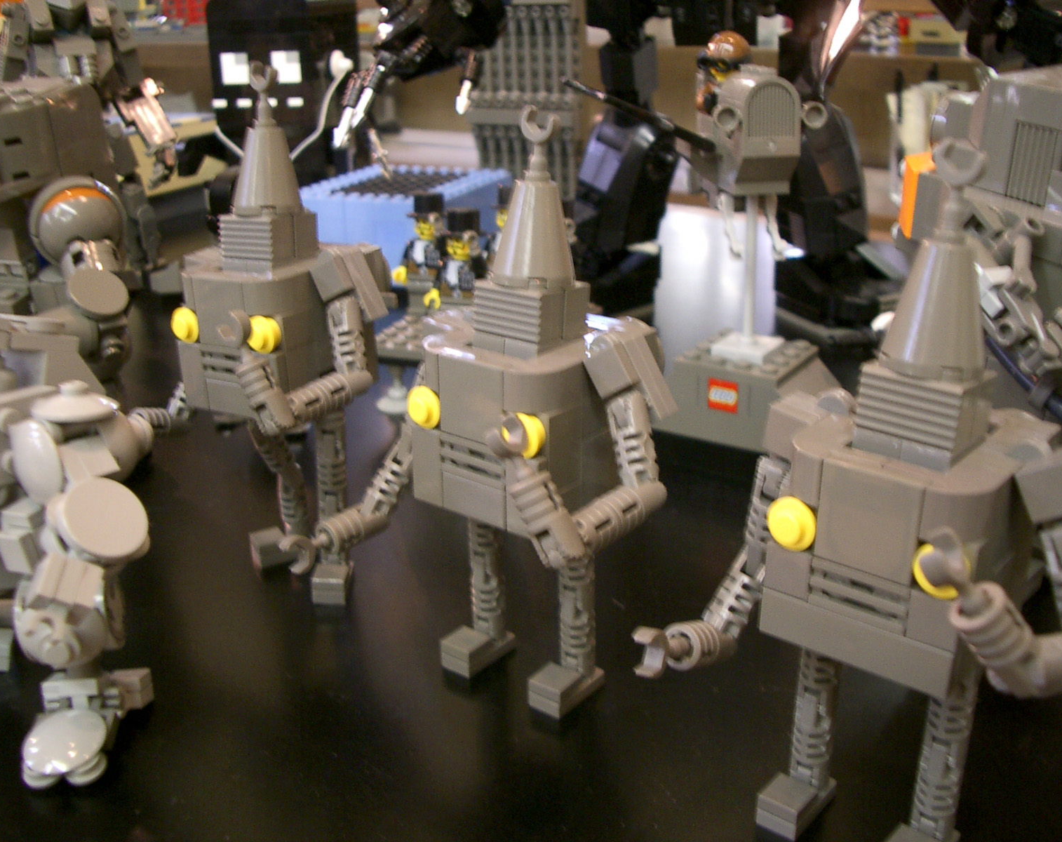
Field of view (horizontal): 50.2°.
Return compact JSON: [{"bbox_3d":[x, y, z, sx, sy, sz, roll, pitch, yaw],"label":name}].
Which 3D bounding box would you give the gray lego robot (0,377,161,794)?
[{"bbox_3d":[-0.083,0.029,0.210,0.027,0.071,0.030,8,20,19],"label":"gray lego robot"}]

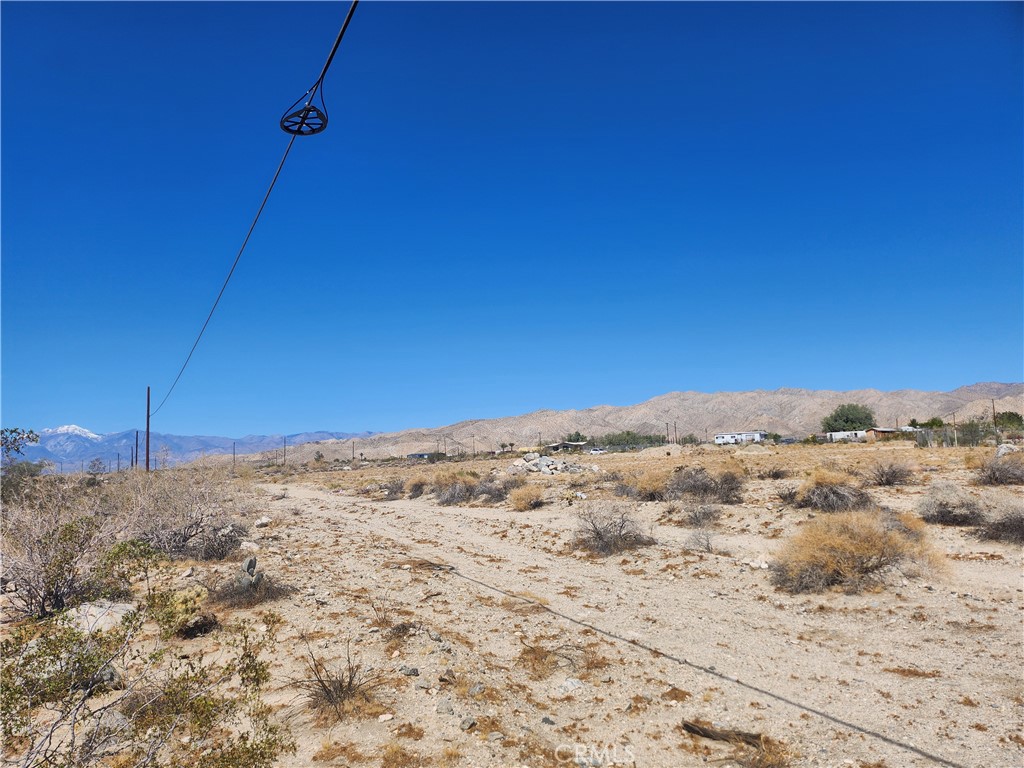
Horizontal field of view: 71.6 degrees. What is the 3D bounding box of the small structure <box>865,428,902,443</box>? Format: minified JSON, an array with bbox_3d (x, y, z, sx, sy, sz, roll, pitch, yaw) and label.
[{"bbox_3d":[91.567,12.694,175.000,7.800,3.300,4.500,-2,-5,2],"label":"small structure"}]

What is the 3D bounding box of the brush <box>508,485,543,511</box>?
[{"bbox_3d":[0.453,3.525,22.200,1.103,0.766,1.000,0,-6,0],"label":"brush"}]

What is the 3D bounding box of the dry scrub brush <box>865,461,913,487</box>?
[{"bbox_3d":[12.572,2.955,23.708,1.379,0.802,1.180,-4,-6,27],"label":"dry scrub brush"}]

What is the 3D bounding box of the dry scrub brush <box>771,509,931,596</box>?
[{"bbox_3d":[4.136,1.962,8.600,1.970,0.908,1.700,0,-6,0],"label":"dry scrub brush"}]

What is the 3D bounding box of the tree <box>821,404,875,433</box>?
[{"bbox_3d":[104.903,12.351,222.000,16.885,11.882,15.500,0,-6,0],"label":"tree"}]

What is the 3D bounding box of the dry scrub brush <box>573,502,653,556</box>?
[{"bbox_3d":[1.704,2.368,11.800,1.303,0.798,1.150,0,-6,0],"label":"dry scrub brush"}]

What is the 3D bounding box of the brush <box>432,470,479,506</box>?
[{"bbox_3d":[-1.692,3.045,20.892,1.363,0.973,1.166,-1,-5,-5],"label":"brush"}]

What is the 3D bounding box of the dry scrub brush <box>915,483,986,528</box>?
[{"bbox_3d":[7.959,2.154,12.887,1.025,0.740,0.869,-5,-6,31],"label":"dry scrub brush"}]

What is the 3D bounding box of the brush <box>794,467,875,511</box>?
[{"bbox_3d":[7.282,2.370,16.081,1.567,0.920,1.321,-4,-6,24],"label":"brush"}]

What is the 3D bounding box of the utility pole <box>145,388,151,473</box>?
[{"bbox_3d":[-34.852,4.741,68.000,0.300,9.003,0.300,0,-6,0],"label":"utility pole"}]

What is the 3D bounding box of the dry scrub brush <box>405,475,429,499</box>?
[{"bbox_3d":[-3.321,3.538,24.688,0.801,0.767,0.774,-1,-5,-8],"label":"dry scrub brush"}]

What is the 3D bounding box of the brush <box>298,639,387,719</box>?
[{"bbox_3d":[-1.129,1.923,4.700,0.584,0.450,0.550,0,-6,0],"label":"brush"}]

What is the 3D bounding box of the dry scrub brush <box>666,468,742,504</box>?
[{"bbox_3d":[5.244,2.701,19.242,1.979,0.948,1.669,-3,-5,15],"label":"dry scrub brush"}]

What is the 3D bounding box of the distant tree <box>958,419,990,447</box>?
[{"bbox_3d":[74.912,7.896,115.000,5.183,4.616,4.800,0,-6,0],"label":"distant tree"}]

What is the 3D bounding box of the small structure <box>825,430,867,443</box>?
[{"bbox_3d":[82.694,12.940,175.000,9.600,2.800,3.000,-4,-6,25],"label":"small structure"}]

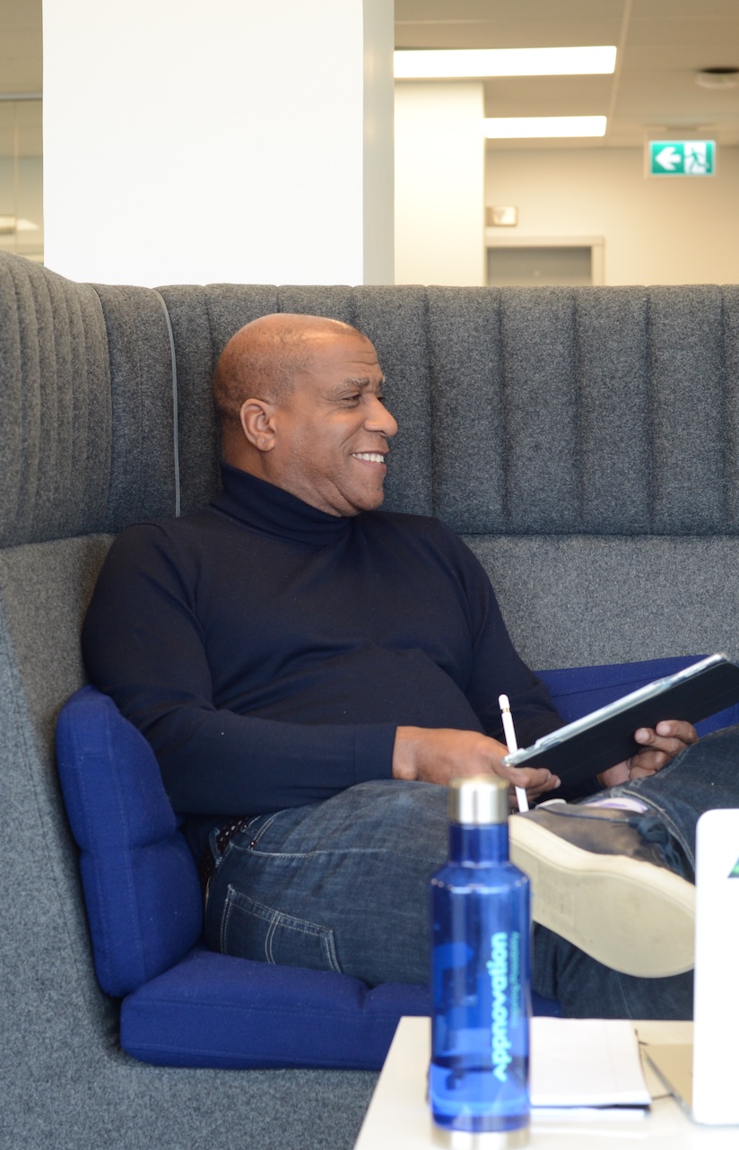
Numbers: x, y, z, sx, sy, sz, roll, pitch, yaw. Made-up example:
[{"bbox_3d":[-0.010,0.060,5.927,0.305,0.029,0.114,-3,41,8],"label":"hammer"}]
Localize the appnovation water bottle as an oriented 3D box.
[{"bbox_3d":[0.081,0.281,1.756,0.072,0.261,0.072,-1,2,0],"label":"appnovation water bottle"}]

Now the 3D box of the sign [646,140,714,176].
[{"bbox_3d":[1.613,-2.151,12.350,0.340,0.185,0.060,0,2,4],"label":"sign"}]

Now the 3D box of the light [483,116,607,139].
[{"bbox_3d":[0.908,-2.312,12.272,0.610,0.070,0.610,0,2,4],"label":"light"}]

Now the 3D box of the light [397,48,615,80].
[{"bbox_3d":[0.466,-2.253,10.461,1.210,0.070,0.610,0,2,4],"label":"light"}]

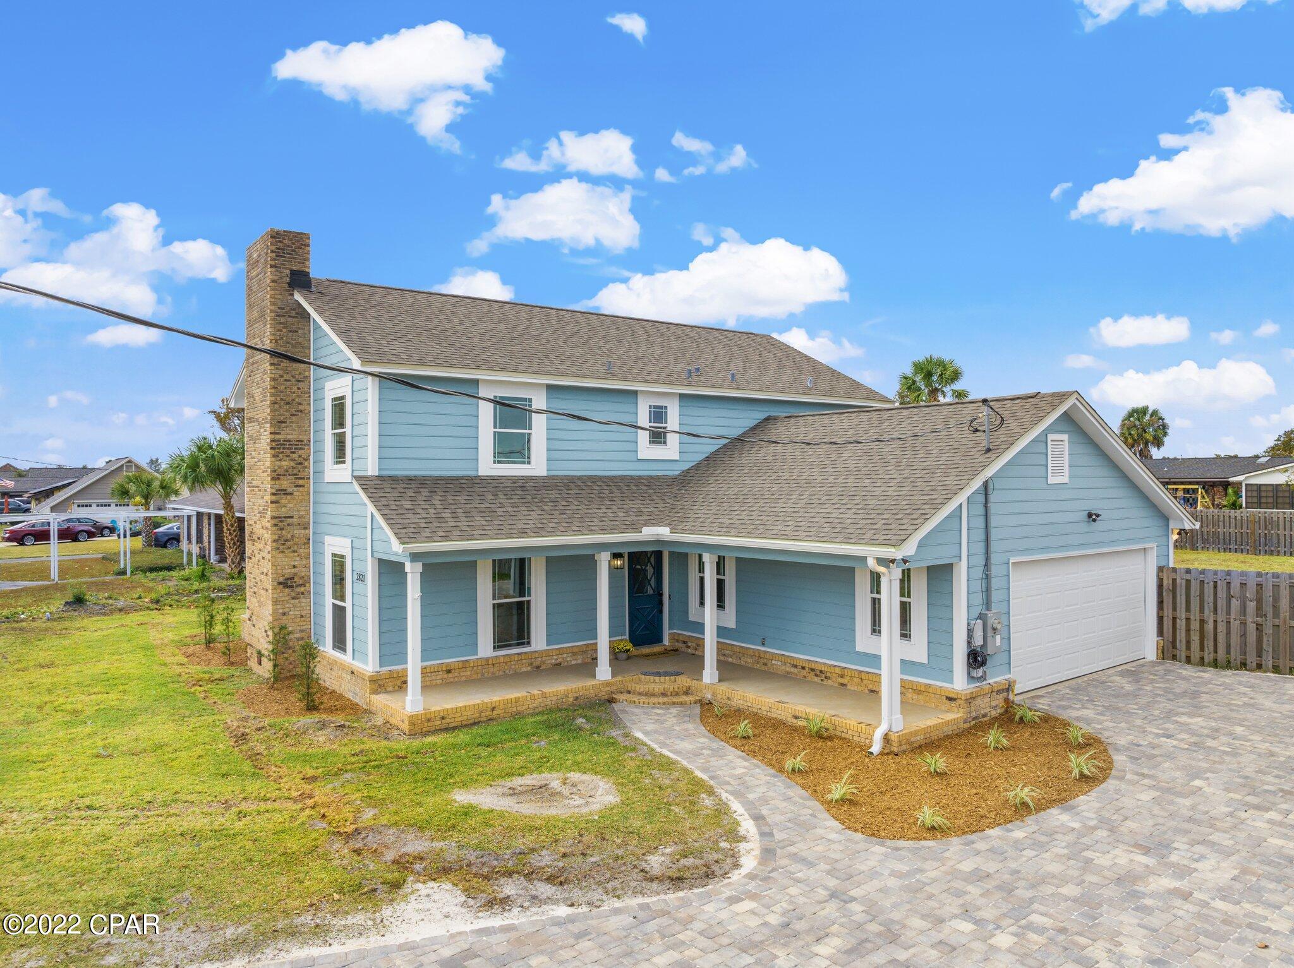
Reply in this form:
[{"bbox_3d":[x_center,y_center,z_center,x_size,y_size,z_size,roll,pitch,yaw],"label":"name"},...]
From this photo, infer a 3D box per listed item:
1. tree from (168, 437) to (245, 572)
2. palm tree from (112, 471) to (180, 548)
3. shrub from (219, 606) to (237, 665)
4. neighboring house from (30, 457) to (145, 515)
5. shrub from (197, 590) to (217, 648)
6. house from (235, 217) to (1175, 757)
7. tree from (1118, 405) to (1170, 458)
[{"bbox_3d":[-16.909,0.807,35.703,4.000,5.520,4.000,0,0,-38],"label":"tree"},{"bbox_3d":[-28.406,1.388,50.719,3.440,4.430,3.440,0,0,-38],"label":"palm tree"},{"bbox_3d":[-8.266,2.979,17.694,0.330,1.150,0.330,0,0,-38],"label":"shrub"},{"bbox_3d":[-41.457,0.832,70.443,11.520,5.620,9.930,0,0,-38],"label":"neighboring house"},{"bbox_3d":[-9.554,2.931,19.465,0.390,1.250,0.390,0,0,-38],"label":"shrub"},{"bbox_3d":[0.282,-0.547,18.186,13.880,8.100,14.660,0,0,-38],"label":"house"},{"bbox_3d":[36.334,-1.540,65.528,3.380,8.370,3.380,0,0,-38],"label":"tree"}]

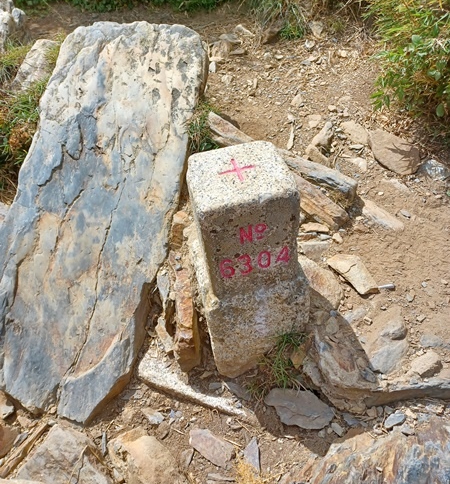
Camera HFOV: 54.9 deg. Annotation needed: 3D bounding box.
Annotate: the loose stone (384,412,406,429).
[{"bbox_3d":[0.307,0.323,0.782,0.043,0.012,0.017,-33,51,-25],"label":"loose stone"}]

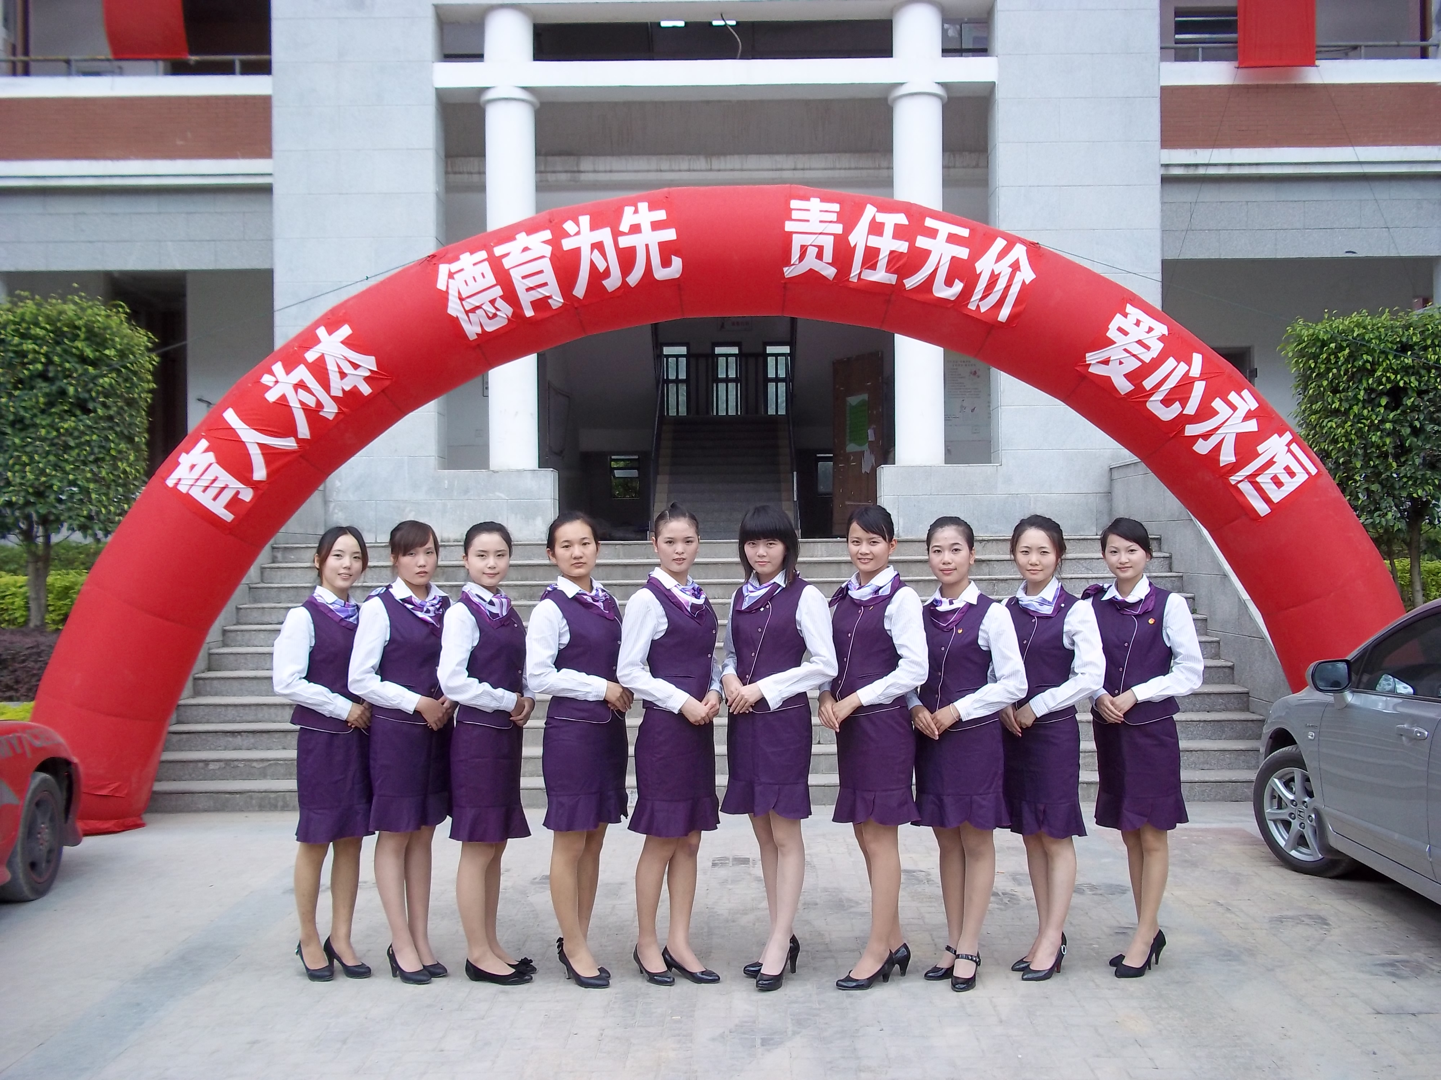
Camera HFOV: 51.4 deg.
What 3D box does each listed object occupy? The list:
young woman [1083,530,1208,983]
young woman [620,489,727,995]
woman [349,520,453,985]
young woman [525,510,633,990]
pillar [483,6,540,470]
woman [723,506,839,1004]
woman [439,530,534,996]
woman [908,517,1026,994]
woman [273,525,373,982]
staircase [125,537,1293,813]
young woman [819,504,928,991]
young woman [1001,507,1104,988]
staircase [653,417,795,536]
[{"bbox_3d":[1.545,0.751,5.552,0.450,1.674,0.320,-1,-1,44],"label":"young woman"},{"bbox_3d":[-0.170,0.715,5.310,0.450,1.693,0.330,-1,0,-41],"label":"young woman"},{"bbox_3d":[-1.161,0.774,5.552,0.330,1.693,0.430,-1,-1,38],"label":"woman"},{"bbox_3d":[-0.504,0.733,5.300,0.330,1.668,0.450,-1,0,44],"label":"young woman"},{"bbox_3d":[-1.814,-2.632,13.050,0.490,4.039,0.490,-1,0,0],"label":"pillar"},{"bbox_3d":[0.201,0.716,5.290,0.450,1.687,0.330,-1,0,35],"label":"woman"},{"bbox_3d":[-0.838,0.751,5.360,0.330,1.635,0.450,-1,0,42],"label":"woman"},{"bbox_3d":[0.867,0.756,5.429,0.440,1.679,0.330,-1,-1,40],"label":"woman"},{"bbox_3d":[-1.462,0.784,5.631,0.330,1.682,0.420,-1,-1,38],"label":"woman"},{"bbox_3d":[-0.058,0.817,10.647,7.152,1.650,3.036,-1,0,1],"label":"staircase"},{"bbox_3d":[0.555,0.735,5.414,0.340,1.727,0.430,0,-1,-39],"label":"young woman"},{"bbox_3d":[1.177,0.730,5.340,0.450,1.641,0.330,-1,0,42],"label":"young woman"},{"bbox_3d":[0.071,-1.006,23.091,2.052,2.128,3.943,-1,0,1],"label":"staircase"}]

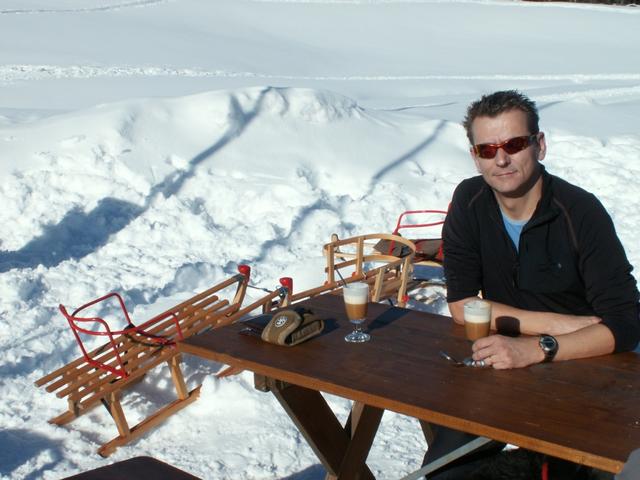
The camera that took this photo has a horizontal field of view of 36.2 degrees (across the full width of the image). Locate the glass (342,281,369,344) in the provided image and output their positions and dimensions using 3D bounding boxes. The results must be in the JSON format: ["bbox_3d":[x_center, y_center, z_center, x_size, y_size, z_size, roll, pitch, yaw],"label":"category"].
[{"bbox_3d":[0.096,0.185,2.524,0.067,0.143,0.067,-3,13,0],"label":"glass"}]

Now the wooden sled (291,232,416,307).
[{"bbox_3d":[0.130,0.268,4.719,0.350,0.445,0.870,18,22,38],"label":"wooden sled"}]

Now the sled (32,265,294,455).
[{"bbox_3d":[-0.609,0.354,4.064,0.370,0.500,1.165,16,30,37],"label":"sled"}]

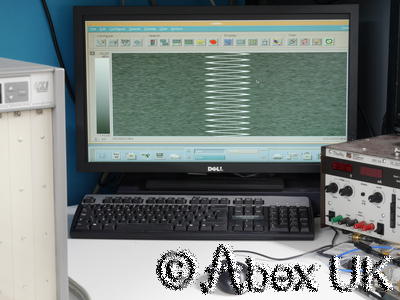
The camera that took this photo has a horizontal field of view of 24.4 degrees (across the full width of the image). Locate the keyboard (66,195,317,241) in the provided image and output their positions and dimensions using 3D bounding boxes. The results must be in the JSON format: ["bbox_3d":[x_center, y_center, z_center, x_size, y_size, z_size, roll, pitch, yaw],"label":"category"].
[{"bbox_3d":[-0.012,0.130,1.788,0.455,0.030,0.165,0,16,3],"label":"keyboard"}]

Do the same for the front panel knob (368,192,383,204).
[{"bbox_3d":[0.316,0.088,1.668,0.020,0.020,0.020,-12,16,-42],"label":"front panel knob"}]

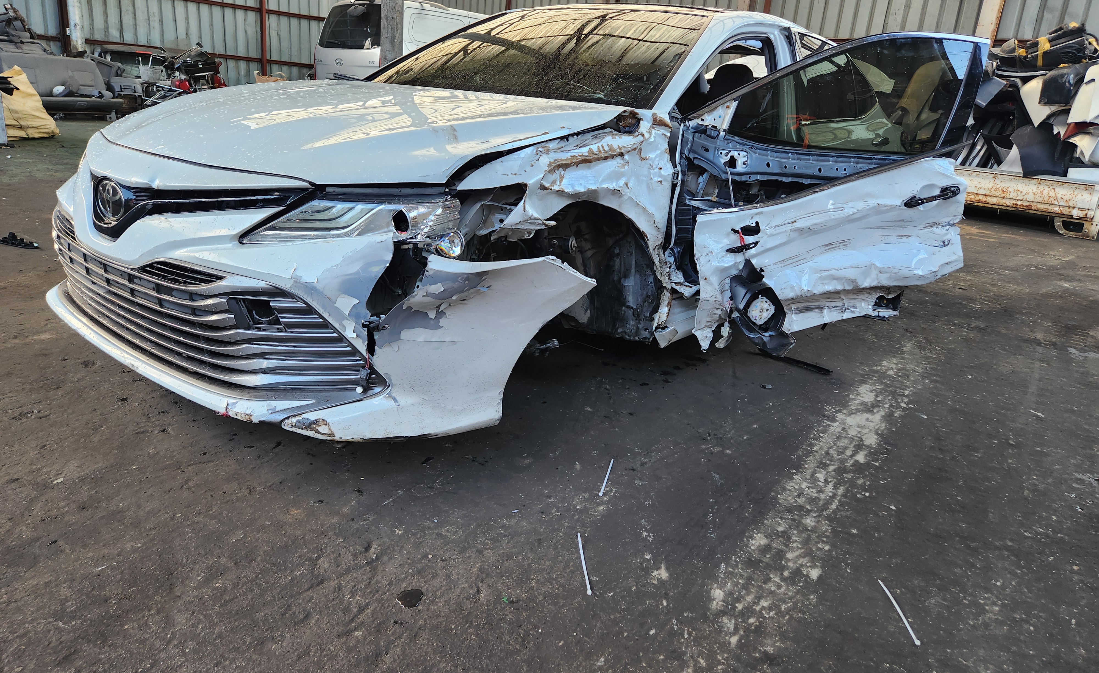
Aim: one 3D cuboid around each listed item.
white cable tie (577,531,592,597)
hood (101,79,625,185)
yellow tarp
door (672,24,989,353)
[{"bbox_3d":[0.073,0.472,1.536,0.008,0.006,0.213,3,18,-5],"label":"white cable tie"},{"bbox_3d":[-0.699,-0.690,2.350,1.560,0.290,1.130,19,22,38],"label":"hood"},{"bbox_3d":[-6.301,-2.814,8.750,0.850,0.820,0.750,-5,20,-28],"label":"yellow tarp"},{"bbox_3d":[0.974,-0.500,2.573,1.140,1.120,0.290,0,18,-14],"label":"door"}]

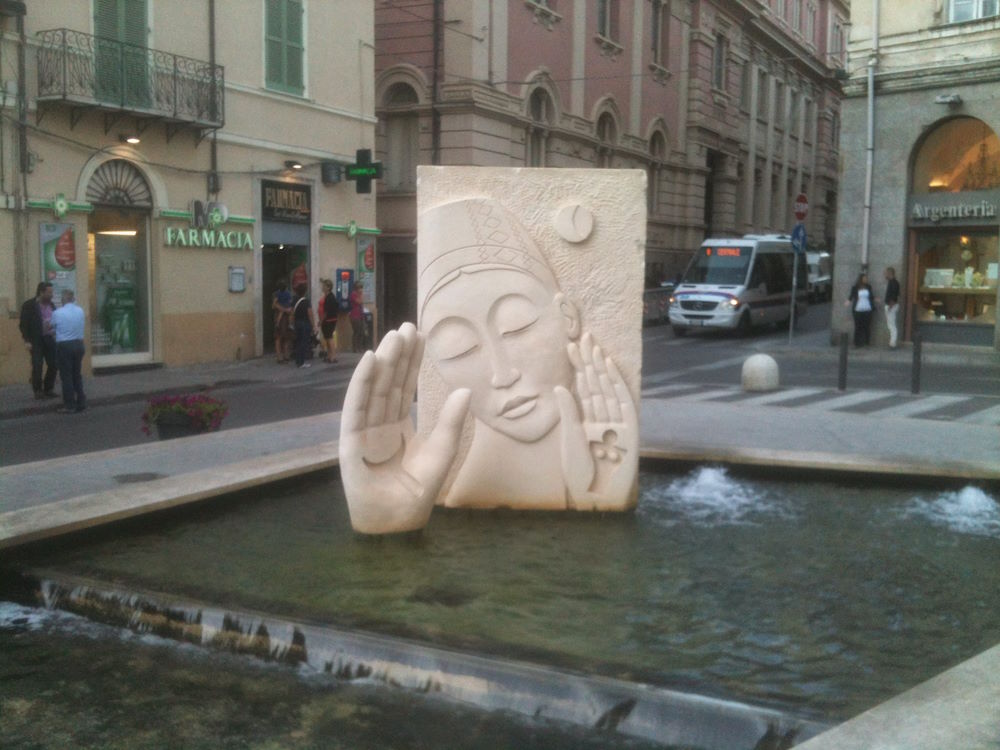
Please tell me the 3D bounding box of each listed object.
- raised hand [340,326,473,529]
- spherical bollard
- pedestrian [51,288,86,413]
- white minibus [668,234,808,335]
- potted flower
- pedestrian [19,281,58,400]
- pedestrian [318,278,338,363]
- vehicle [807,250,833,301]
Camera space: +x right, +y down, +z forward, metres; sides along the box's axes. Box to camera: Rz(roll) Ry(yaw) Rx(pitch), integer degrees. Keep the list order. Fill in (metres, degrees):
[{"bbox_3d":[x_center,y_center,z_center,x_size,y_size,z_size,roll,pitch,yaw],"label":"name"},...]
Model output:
[{"bbox_3d":[-0.616,0.348,6.520,0.660,1.360,0.560,-3,7,-37],"label":"raised hand"},{"bbox_3d":[3.976,-0.034,15.431,0.600,0.590,0.600,1,5,0],"label":"spherical bollard"},{"bbox_3d":[-6.106,-0.342,14.308,0.520,1.730,0.380,-2,6,-30],"label":"pedestrian"},{"bbox_3d":[7.166,-2.669,29.669,2.020,2.750,6.600,4,8,31],"label":"white minibus"},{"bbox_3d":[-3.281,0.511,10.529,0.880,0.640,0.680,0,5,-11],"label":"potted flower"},{"bbox_3d":[-6.919,-0.514,15.192,0.420,1.760,0.550,6,7,44],"label":"pedestrian"},{"bbox_3d":[-3.391,-1.076,20.112,0.360,1.640,0.460,1,5,3],"label":"pedestrian"},{"bbox_3d":[13.238,-4.227,43.001,1.960,2.200,5.000,4,8,31],"label":"vehicle"}]

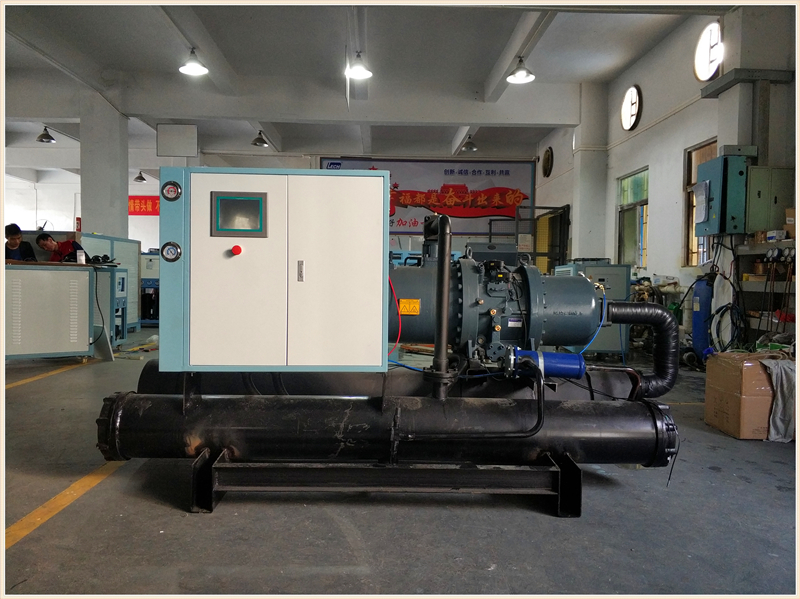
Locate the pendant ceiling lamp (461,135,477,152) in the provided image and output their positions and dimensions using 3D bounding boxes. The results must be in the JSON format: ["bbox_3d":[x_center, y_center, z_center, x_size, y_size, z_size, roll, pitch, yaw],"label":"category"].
[{"bbox_3d":[1.445,-3.270,13.000,0.350,0.330,0.350,1,2,0],"label":"pendant ceiling lamp"}]

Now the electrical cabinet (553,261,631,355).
[{"bbox_3d":[2.410,0.100,7.850,0.640,1.090,0.920,1,2,0],"label":"electrical cabinet"}]

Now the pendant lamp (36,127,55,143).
[{"bbox_3d":[-7.143,-3.342,12.600,0.385,0.295,0.385,1,0,-3],"label":"pendant lamp"}]

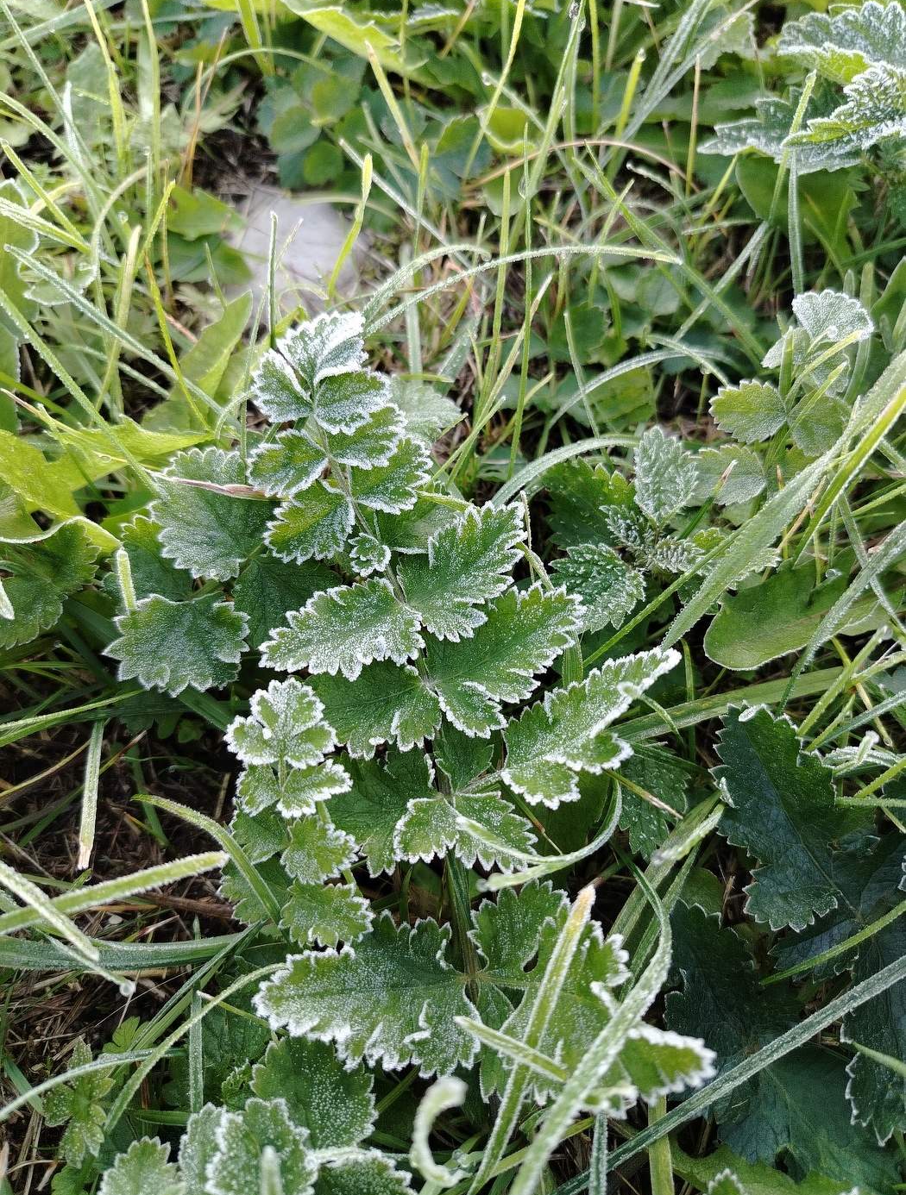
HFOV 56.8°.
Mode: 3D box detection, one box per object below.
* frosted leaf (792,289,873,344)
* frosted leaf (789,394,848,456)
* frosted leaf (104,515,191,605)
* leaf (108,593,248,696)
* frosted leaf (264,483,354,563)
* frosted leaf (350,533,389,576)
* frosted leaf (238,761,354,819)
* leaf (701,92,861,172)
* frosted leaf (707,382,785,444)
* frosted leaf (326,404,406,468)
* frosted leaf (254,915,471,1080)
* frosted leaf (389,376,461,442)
[{"bbox_3d":[0.228,-0.169,0.504,0.049,0.013,0.045,11,66,12],"label":"frosted leaf"},{"bbox_3d":[0.223,-0.104,0.506,0.040,0.010,0.039,9,64,-4],"label":"frosted leaf"},{"bbox_3d":[-0.164,-0.020,0.455,0.055,0.015,0.083,-36,57,-19],"label":"frosted leaf"},{"bbox_3d":[-0.125,0.023,0.380,0.058,0.018,0.044,12,70,-7],"label":"leaf"},{"bbox_3d":[-0.062,-0.033,0.365,0.042,0.014,0.040,-28,81,-11],"label":"frosted leaf"},{"bbox_3d":[-0.039,-0.021,0.395,0.019,0.009,0.020,-17,67,0],"label":"frosted leaf"},{"bbox_3d":[-0.070,0.084,0.370,0.051,0.016,0.027,0,60,0],"label":"frosted leaf"},{"bbox_3d":[0.214,-0.305,0.550,0.101,0.022,0.059,-3,78,8],"label":"leaf"},{"bbox_3d":[0.162,-0.103,0.460,0.041,0.012,0.036,15,84,14],"label":"frosted leaf"},{"bbox_3d":[-0.038,-0.070,0.375,0.039,0.013,0.024,-27,83,-8],"label":"frosted leaf"},{"bbox_3d":[-0.037,0.169,0.356,0.096,0.024,0.060,-6,69,5],"label":"frosted leaf"},{"bbox_3d":[-0.019,-0.109,0.476,0.042,0.014,0.059,-19,58,-20],"label":"frosted leaf"}]

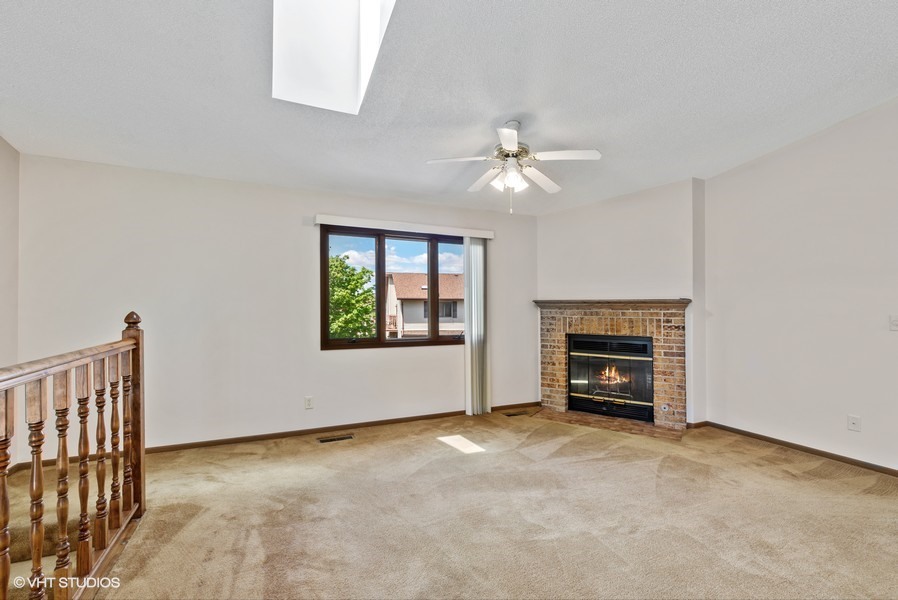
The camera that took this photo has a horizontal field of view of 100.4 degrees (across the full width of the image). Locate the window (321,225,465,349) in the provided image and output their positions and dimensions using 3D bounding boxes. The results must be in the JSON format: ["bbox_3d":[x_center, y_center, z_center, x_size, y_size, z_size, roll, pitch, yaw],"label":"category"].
[{"bbox_3d":[-0.462,-0.120,4.109,1.790,1.265,0.100,0,-1,-23],"label":"window"}]

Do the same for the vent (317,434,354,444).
[{"bbox_3d":[-1.073,1.318,3.555,0.340,0.020,0.140,0,-1,-23],"label":"vent"}]

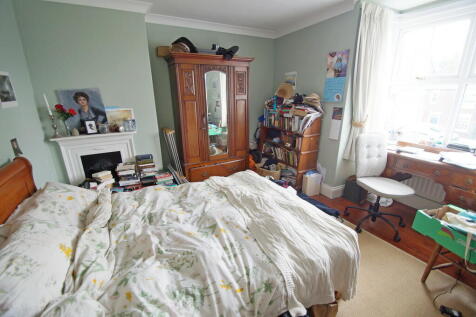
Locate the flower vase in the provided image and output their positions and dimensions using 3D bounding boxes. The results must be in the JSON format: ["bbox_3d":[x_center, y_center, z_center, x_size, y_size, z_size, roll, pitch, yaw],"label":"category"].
[{"bbox_3d":[-1.972,-0.345,2.269,0.075,0.170,0.075,-9,18,-25],"label":"flower vase"}]

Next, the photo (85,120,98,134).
[{"bbox_3d":[-1.739,-0.369,2.359,0.118,0.165,0.030,-9,18,-25],"label":"photo"}]

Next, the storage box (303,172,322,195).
[{"bbox_3d":[1.110,0.381,3.022,0.200,0.350,0.190,-9,18,-25],"label":"storage box"}]

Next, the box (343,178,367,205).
[{"bbox_3d":[1.712,0.465,2.829,0.210,0.270,0.250,-9,18,-25],"label":"box"}]

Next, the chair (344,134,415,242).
[{"bbox_3d":[1.566,0.288,2.149,0.600,0.980,0.600,-2,16,-3],"label":"chair"}]

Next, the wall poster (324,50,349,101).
[{"bbox_3d":[1.282,-1.073,2.619,0.012,0.645,0.320,-9,18,-25],"label":"wall poster"}]

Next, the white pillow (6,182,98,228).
[{"bbox_3d":[-1.430,0.353,1.617,0.460,0.160,0.670,4,12,-28],"label":"white pillow"}]

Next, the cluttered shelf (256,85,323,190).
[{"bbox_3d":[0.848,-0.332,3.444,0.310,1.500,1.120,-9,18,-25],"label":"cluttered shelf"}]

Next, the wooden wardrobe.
[{"bbox_3d":[-0.381,-0.477,3.161,1.200,1.980,0.540,-9,18,-25],"label":"wooden wardrobe"}]

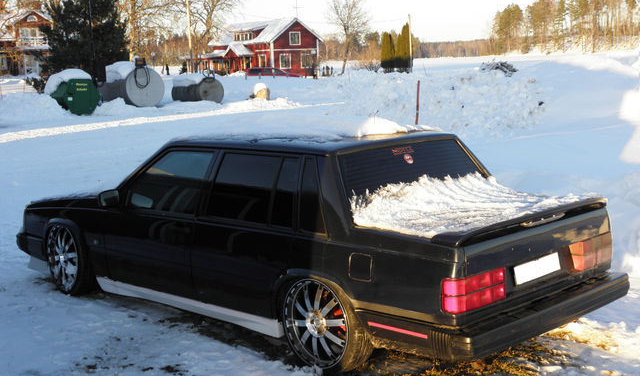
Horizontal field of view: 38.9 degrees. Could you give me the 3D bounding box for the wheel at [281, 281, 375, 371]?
[{"bbox_3d":[0.043,0.794,5.413,0.620,0.620,0.220,7,10,43],"label":"wheel"}]

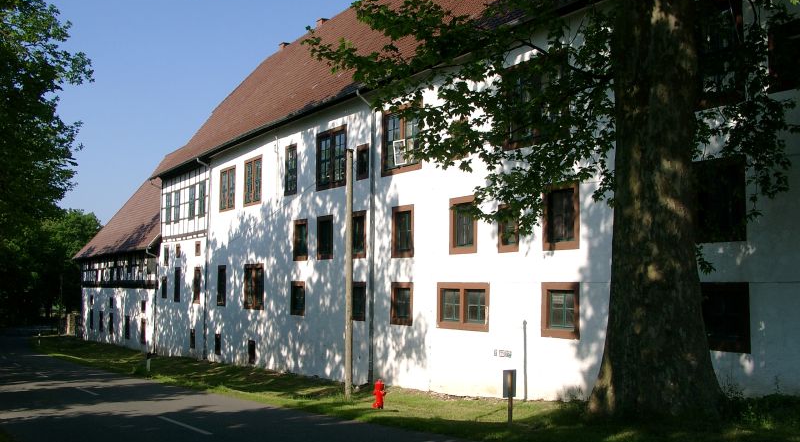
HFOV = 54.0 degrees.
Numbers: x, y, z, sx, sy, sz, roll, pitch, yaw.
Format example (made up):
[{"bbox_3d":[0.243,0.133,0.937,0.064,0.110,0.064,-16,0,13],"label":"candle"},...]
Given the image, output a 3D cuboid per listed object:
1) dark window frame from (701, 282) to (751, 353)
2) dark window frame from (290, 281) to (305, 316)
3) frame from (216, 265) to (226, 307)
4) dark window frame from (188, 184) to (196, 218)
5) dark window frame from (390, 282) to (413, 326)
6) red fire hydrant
[{"bbox_3d":[6.953,2.081,16.980,0.220,1.500,1.431,3,-5,-33],"label":"dark window frame"},{"bbox_3d":[-3.785,2.937,29.735,0.160,1.284,1.153,4,-6,-34],"label":"dark window frame"},{"bbox_3d":[-9.461,3.484,42.093,0.220,2.175,1.241,3,-5,-33],"label":"frame"},{"bbox_3d":[-10.135,-0.946,38.525,0.160,1.632,0.960,3,-6,-33],"label":"dark window frame"},{"bbox_3d":[0.081,2.373,22.516,0.160,1.205,1.114,3,-6,-33],"label":"dark window frame"},{"bbox_3d":[-0.561,4.733,21.500,0.380,0.820,0.380,0,-4,0],"label":"red fire hydrant"}]

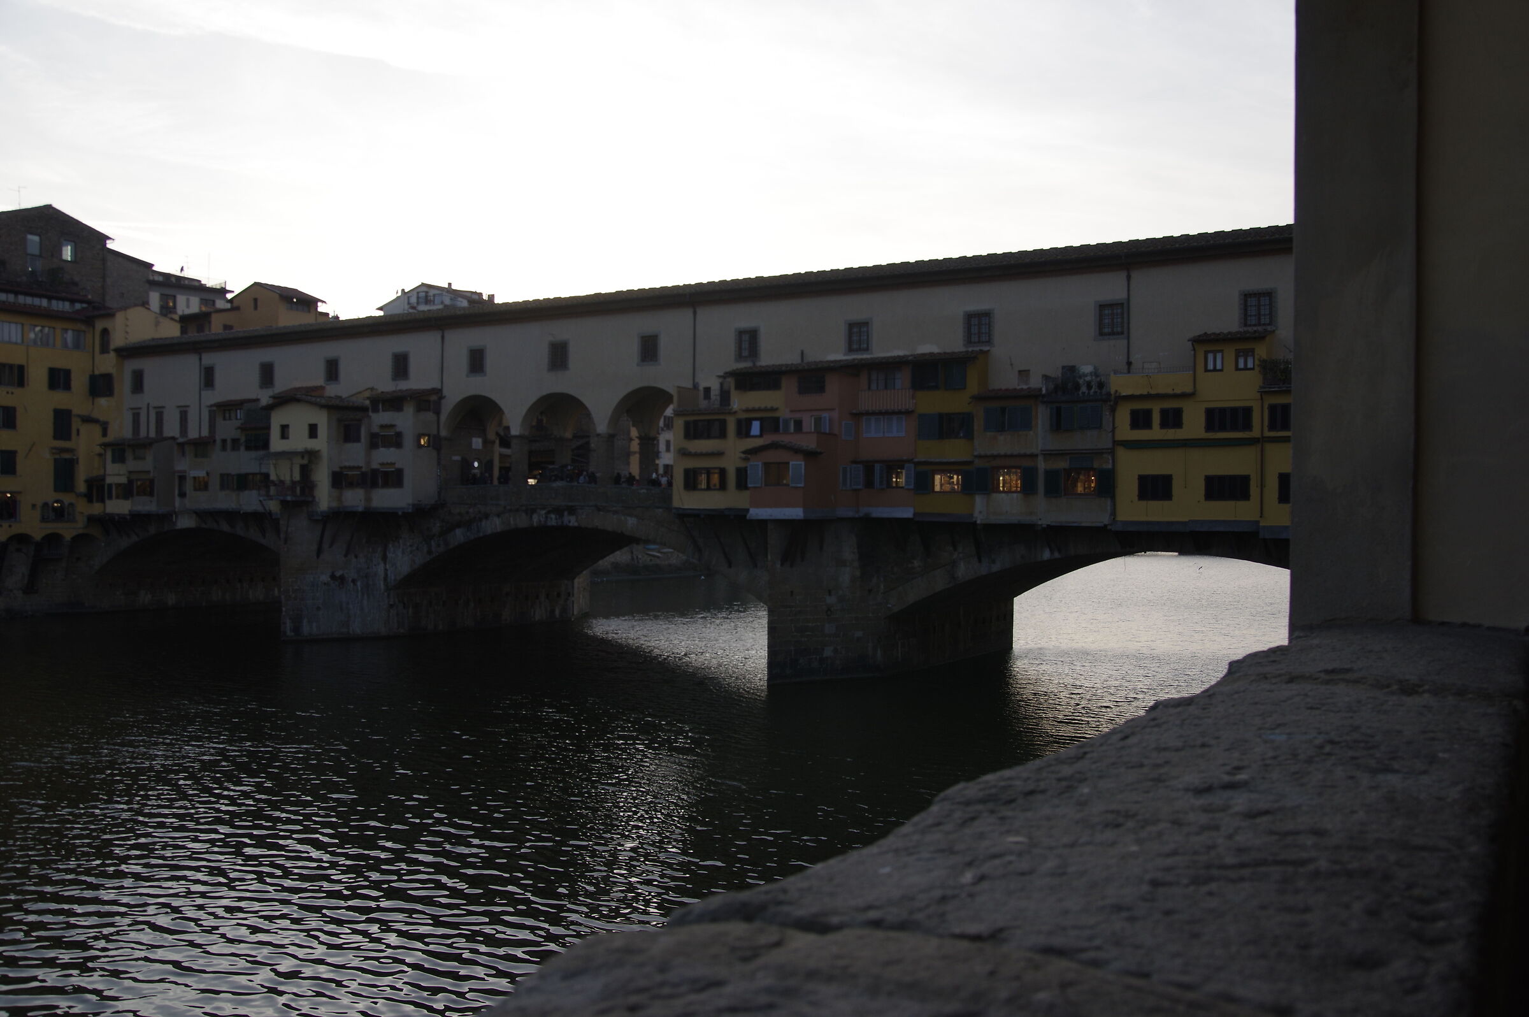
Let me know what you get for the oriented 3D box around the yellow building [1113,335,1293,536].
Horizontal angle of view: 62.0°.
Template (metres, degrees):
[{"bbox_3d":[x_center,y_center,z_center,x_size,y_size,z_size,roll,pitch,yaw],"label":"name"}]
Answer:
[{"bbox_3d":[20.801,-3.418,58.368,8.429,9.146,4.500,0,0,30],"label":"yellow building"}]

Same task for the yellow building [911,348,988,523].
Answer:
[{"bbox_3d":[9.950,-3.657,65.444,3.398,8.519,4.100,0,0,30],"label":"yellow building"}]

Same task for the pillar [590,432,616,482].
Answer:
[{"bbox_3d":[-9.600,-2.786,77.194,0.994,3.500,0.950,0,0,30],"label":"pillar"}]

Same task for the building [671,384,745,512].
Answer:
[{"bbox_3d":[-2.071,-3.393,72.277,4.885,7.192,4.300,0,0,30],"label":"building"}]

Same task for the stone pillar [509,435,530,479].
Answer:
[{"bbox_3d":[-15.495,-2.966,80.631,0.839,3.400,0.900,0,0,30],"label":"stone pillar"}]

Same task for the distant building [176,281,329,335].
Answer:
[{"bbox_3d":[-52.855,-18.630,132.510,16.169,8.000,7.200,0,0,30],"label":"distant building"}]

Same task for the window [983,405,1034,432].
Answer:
[{"bbox_3d":[11.788,-4.307,61.610,2.503,1.214,0.150,0,0,30],"label":"window"}]

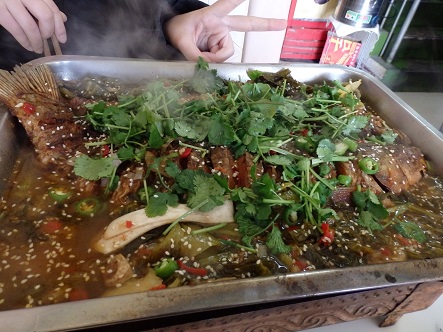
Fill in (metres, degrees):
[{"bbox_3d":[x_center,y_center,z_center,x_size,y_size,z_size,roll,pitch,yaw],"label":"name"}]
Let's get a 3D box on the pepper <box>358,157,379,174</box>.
[{"bbox_3d":[0.136,0.000,0.296,0.016,0.006,0.016,-2,69,6],"label":"pepper"}]

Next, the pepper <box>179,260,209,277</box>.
[{"bbox_3d":[-0.019,0.069,0.214,0.020,0.004,0.006,11,40,3],"label":"pepper"}]

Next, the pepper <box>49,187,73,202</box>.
[{"bbox_3d":[-0.128,0.023,0.254,0.017,0.005,0.017,-2,42,-12],"label":"pepper"}]

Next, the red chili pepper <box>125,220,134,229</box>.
[{"bbox_3d":[-0.065,0.041,0.225,0.006,0.002,0.006,-2,42,-12],"label":"red chili pepper"}]

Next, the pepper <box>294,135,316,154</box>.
[{"bbox_3d":[0.081,-0.021,0.310,0.018,0.010,0.012,26,43,19],"label":"pepper"}]

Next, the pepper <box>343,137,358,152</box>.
[{"bbox_3d":[0.129,-0.021,0.320,0.013,0.007,0.013,23,22,-30],"label":"pepper"}]

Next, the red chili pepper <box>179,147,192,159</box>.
[{"bbox_3d":[-0.031,-0.012,0.280,0.011,0.005,0.009,-2,42,-12],"label":"red chili pepper"}]

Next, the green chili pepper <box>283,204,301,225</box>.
[{"bbox_3d":[0.057,0.039,0.258,0.015,0.006,0.015,-4,73,-10],"label":"green chili pepper"}]

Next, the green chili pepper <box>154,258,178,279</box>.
[{"bbox_3d":[-0.036,0.068,0.211,0.014,0.007,0.014,-18,18,3],"label":"green chili pepper"}]

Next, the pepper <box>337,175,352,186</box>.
[{"bbox_3d":[0.109,0.013,0.282,0.012,0.006,0.012,-2,42,-12],"label":"pepper"}]

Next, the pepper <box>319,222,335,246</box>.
[{"bbox_3d":[0.082,0.054,0.250,0.009,0.007,0.016,14,41,6],"label":"pepper"}]

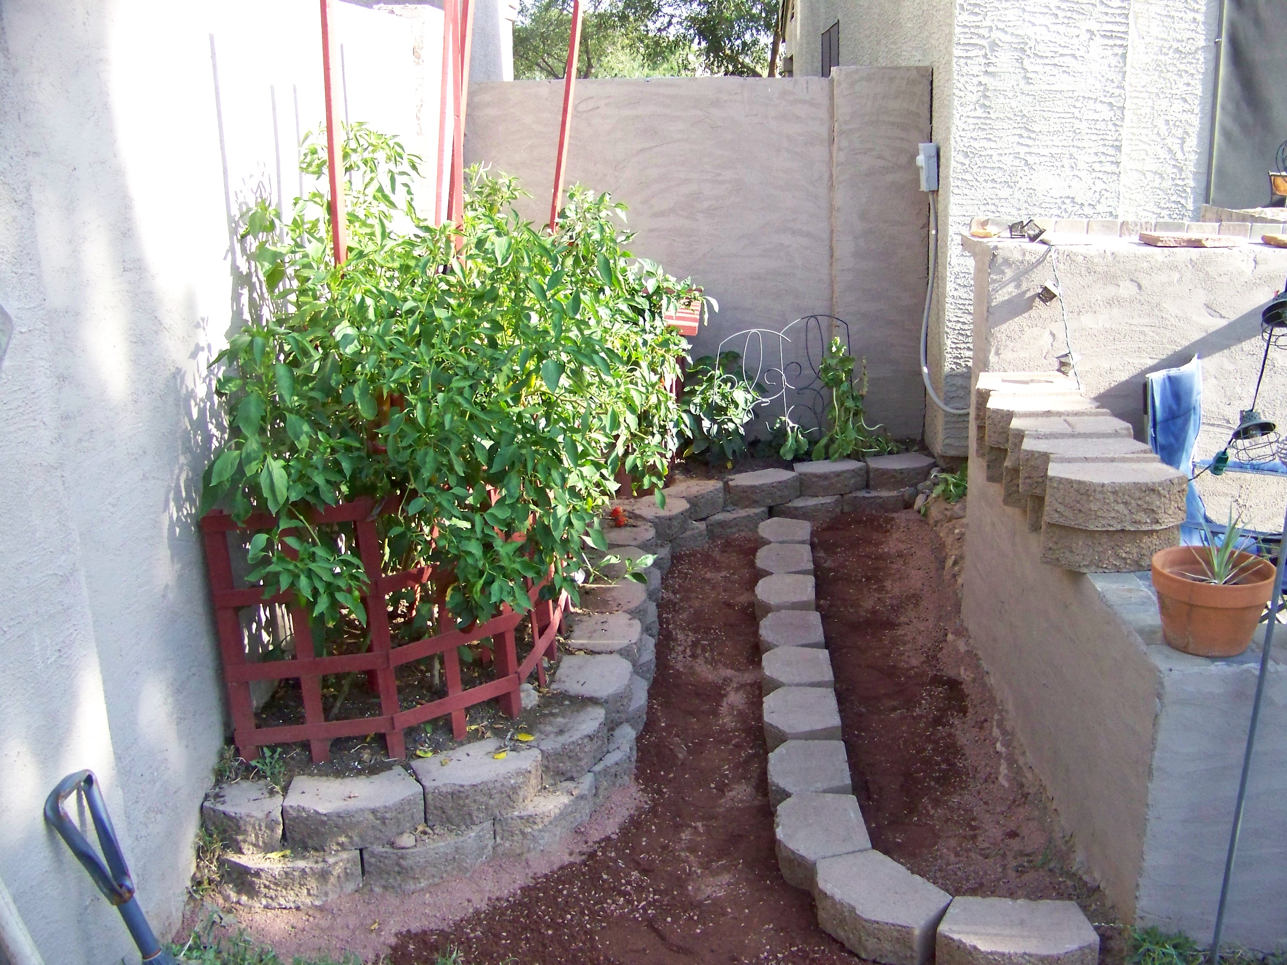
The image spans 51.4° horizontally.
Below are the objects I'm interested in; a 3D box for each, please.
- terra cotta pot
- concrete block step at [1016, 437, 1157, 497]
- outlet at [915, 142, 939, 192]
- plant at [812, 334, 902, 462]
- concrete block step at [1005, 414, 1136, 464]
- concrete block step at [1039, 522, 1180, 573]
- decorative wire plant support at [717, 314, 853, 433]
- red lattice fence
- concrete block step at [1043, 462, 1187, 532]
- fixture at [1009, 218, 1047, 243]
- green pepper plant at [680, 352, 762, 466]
[{"bbox_3d":[1.057,0.227,2.500,0.215,0.156,0.215,-2,16,0],"label":"terra cotta pot"},{"bbox_3d":[1.043,-0.046,3.182,0.298,0.108,0.193,0,16,5],"label":"concrete block step"},{"bbox_3d":[1.093,-1.213,5.150,0.085,0.178,0.090,-2,16,0],"label":"outlet"},{"bbox_3d":[0.831,-0.346,5.304,0.330,0.470,0.280,-2,16,0],"label":"plant"},{"bbox_3d":[1.096,-0.105,3.457,0.295,0.110,0.178,0,16,6],"label":"concrete block step"},{"bbox_3d":[1.044,0.131,3.041,0.295,0.102,0.178,1,16,9],"label":"concrete block step"},{"bbox_3d":[0.557,-0.387,5.279,0.530,0.500,0.180,-4,16,-8],"label":"decorative wire plant support"},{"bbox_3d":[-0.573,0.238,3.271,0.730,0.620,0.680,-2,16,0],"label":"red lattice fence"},{"bbox_3d":[1.031,0.016,2.959,0.298,0.108,0.193,-1,16,4],"label":"concrete block step"},{"bbox_3d":[1.168,-0.766,4.071,0.105,0.068,0.060,-2,16,0],"label":"fixture"},{"bbox_3d":[0.322,-0.318,5.750,0.370,0.490,0.360,-2,16,0],"label":"green pepper plant"}]

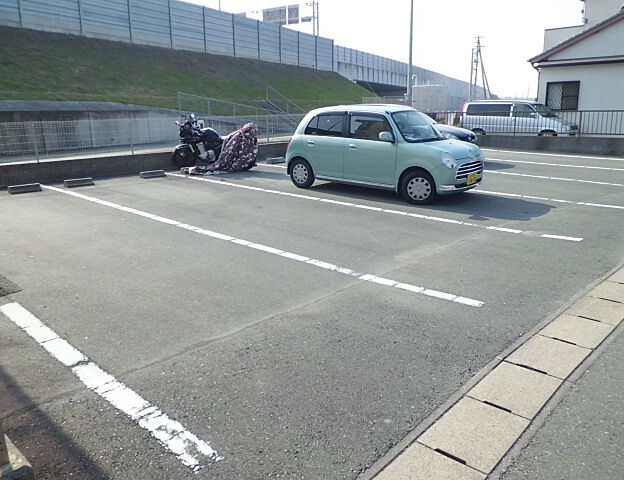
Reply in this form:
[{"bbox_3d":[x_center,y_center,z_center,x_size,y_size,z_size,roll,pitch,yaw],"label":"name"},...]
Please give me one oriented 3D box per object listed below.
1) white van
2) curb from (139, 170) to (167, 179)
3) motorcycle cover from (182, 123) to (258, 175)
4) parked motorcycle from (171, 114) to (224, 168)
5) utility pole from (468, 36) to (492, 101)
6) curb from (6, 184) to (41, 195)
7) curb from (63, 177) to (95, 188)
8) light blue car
[{"bbox_3d":[8.758,-4.864,20.212,4.420,1.930,1.720,14,21,40],"label":"white van"},{"bbox_3d":[-3.389,-1.405,10.312,0.165,0.125,0.510,14,21,40],"label":"curb"},{"bbox_3d":[-2.126,-2.125,11.037,1.550,1.110,1.100,3,16,10],"label":"motorcycle cover"},{"bbox_3d":[-2.306,-2.222,11.217,2.080,1.200,0.780,3,16,10],"label":"parked motorcycle"},{"bbox_3d":[23.442,-23.114,68.304,3.300,10.768,2.000,5,17,17],"label":"utility pole"},{"bbox_3d":[-5.116,-0.913,8.589,0.165,0.125,0.510,14,21,40],"label":"curb"},{"bbox_3d":[-4.442,-1.094,9.223,0.165,0.125,0.500,14,21,40],"label":"curb"},{"bbox_3d":[1.220,-1.629,8.509,3.395,1.515,1.500,12,20,37],"label":"light blue car"}]

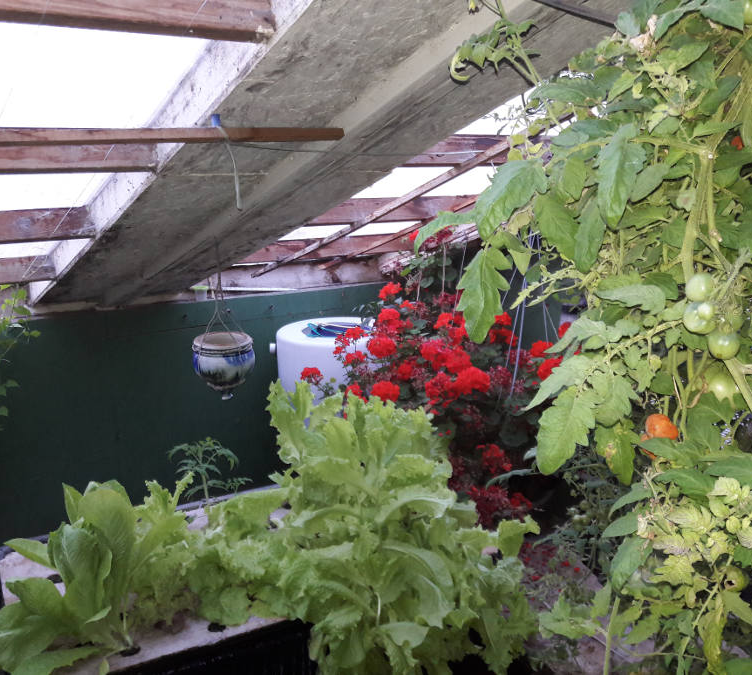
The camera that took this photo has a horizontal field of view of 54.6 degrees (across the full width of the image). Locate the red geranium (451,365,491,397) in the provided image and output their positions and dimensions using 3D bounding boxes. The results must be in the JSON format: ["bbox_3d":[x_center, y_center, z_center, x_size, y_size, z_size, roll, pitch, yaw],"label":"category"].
[{"bbox_3d":[0.278,0.128,2.120,0.107,0.085,0.100,-1,14,0],"label":"red geranium"}]

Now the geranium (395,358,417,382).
[{"bbox_3d":[0.096,0.107,2.370,0.074,0.075,0.074,-1,13,0],"label":"geranium"}]

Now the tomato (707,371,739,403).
[{"bbox_3d":[0.525,0.074,1.100,0.050,0.047,0.050,-1,14,0],"label":"tomato"}]

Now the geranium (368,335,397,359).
[{"bbox_3d":[0.018,0.029,2.320,0.093,0.078,0.090,-1,13,0],"label":"geranium"}]

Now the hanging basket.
[{"bbox_3d":[-0.495,0.103,2.380,0.203,0.198,0.203,-1,14,0],"label":"hanging basket"}]

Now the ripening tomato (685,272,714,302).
[{"bbox_3d":[0.475,-0.073,1.070,0.043,0.041,0.043,-1,14,0],"label":"ripening tomato"}]

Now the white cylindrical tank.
[{"bbox_3d":[-0.122,0.298,2.797,0.500,0.660,0.500,-1,13,0],"label":"white cylindrical tank"}]

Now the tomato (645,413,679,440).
[{"bbox_3d":[0.451,0.142,1.150,0.053,0.048,0.053,-1,13,0],"label":"tomato"}]

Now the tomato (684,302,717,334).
[{"bbox_3d":[0.476,-0.028,1.070,0.048,0.047,0.048,-1,13,0],"label":"tomato"}]

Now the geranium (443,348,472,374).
[{"bbox_3d":[0.255,0.074,2.250,0.087,0.080,0.085,-1,13,0],"label":"geranium"}]

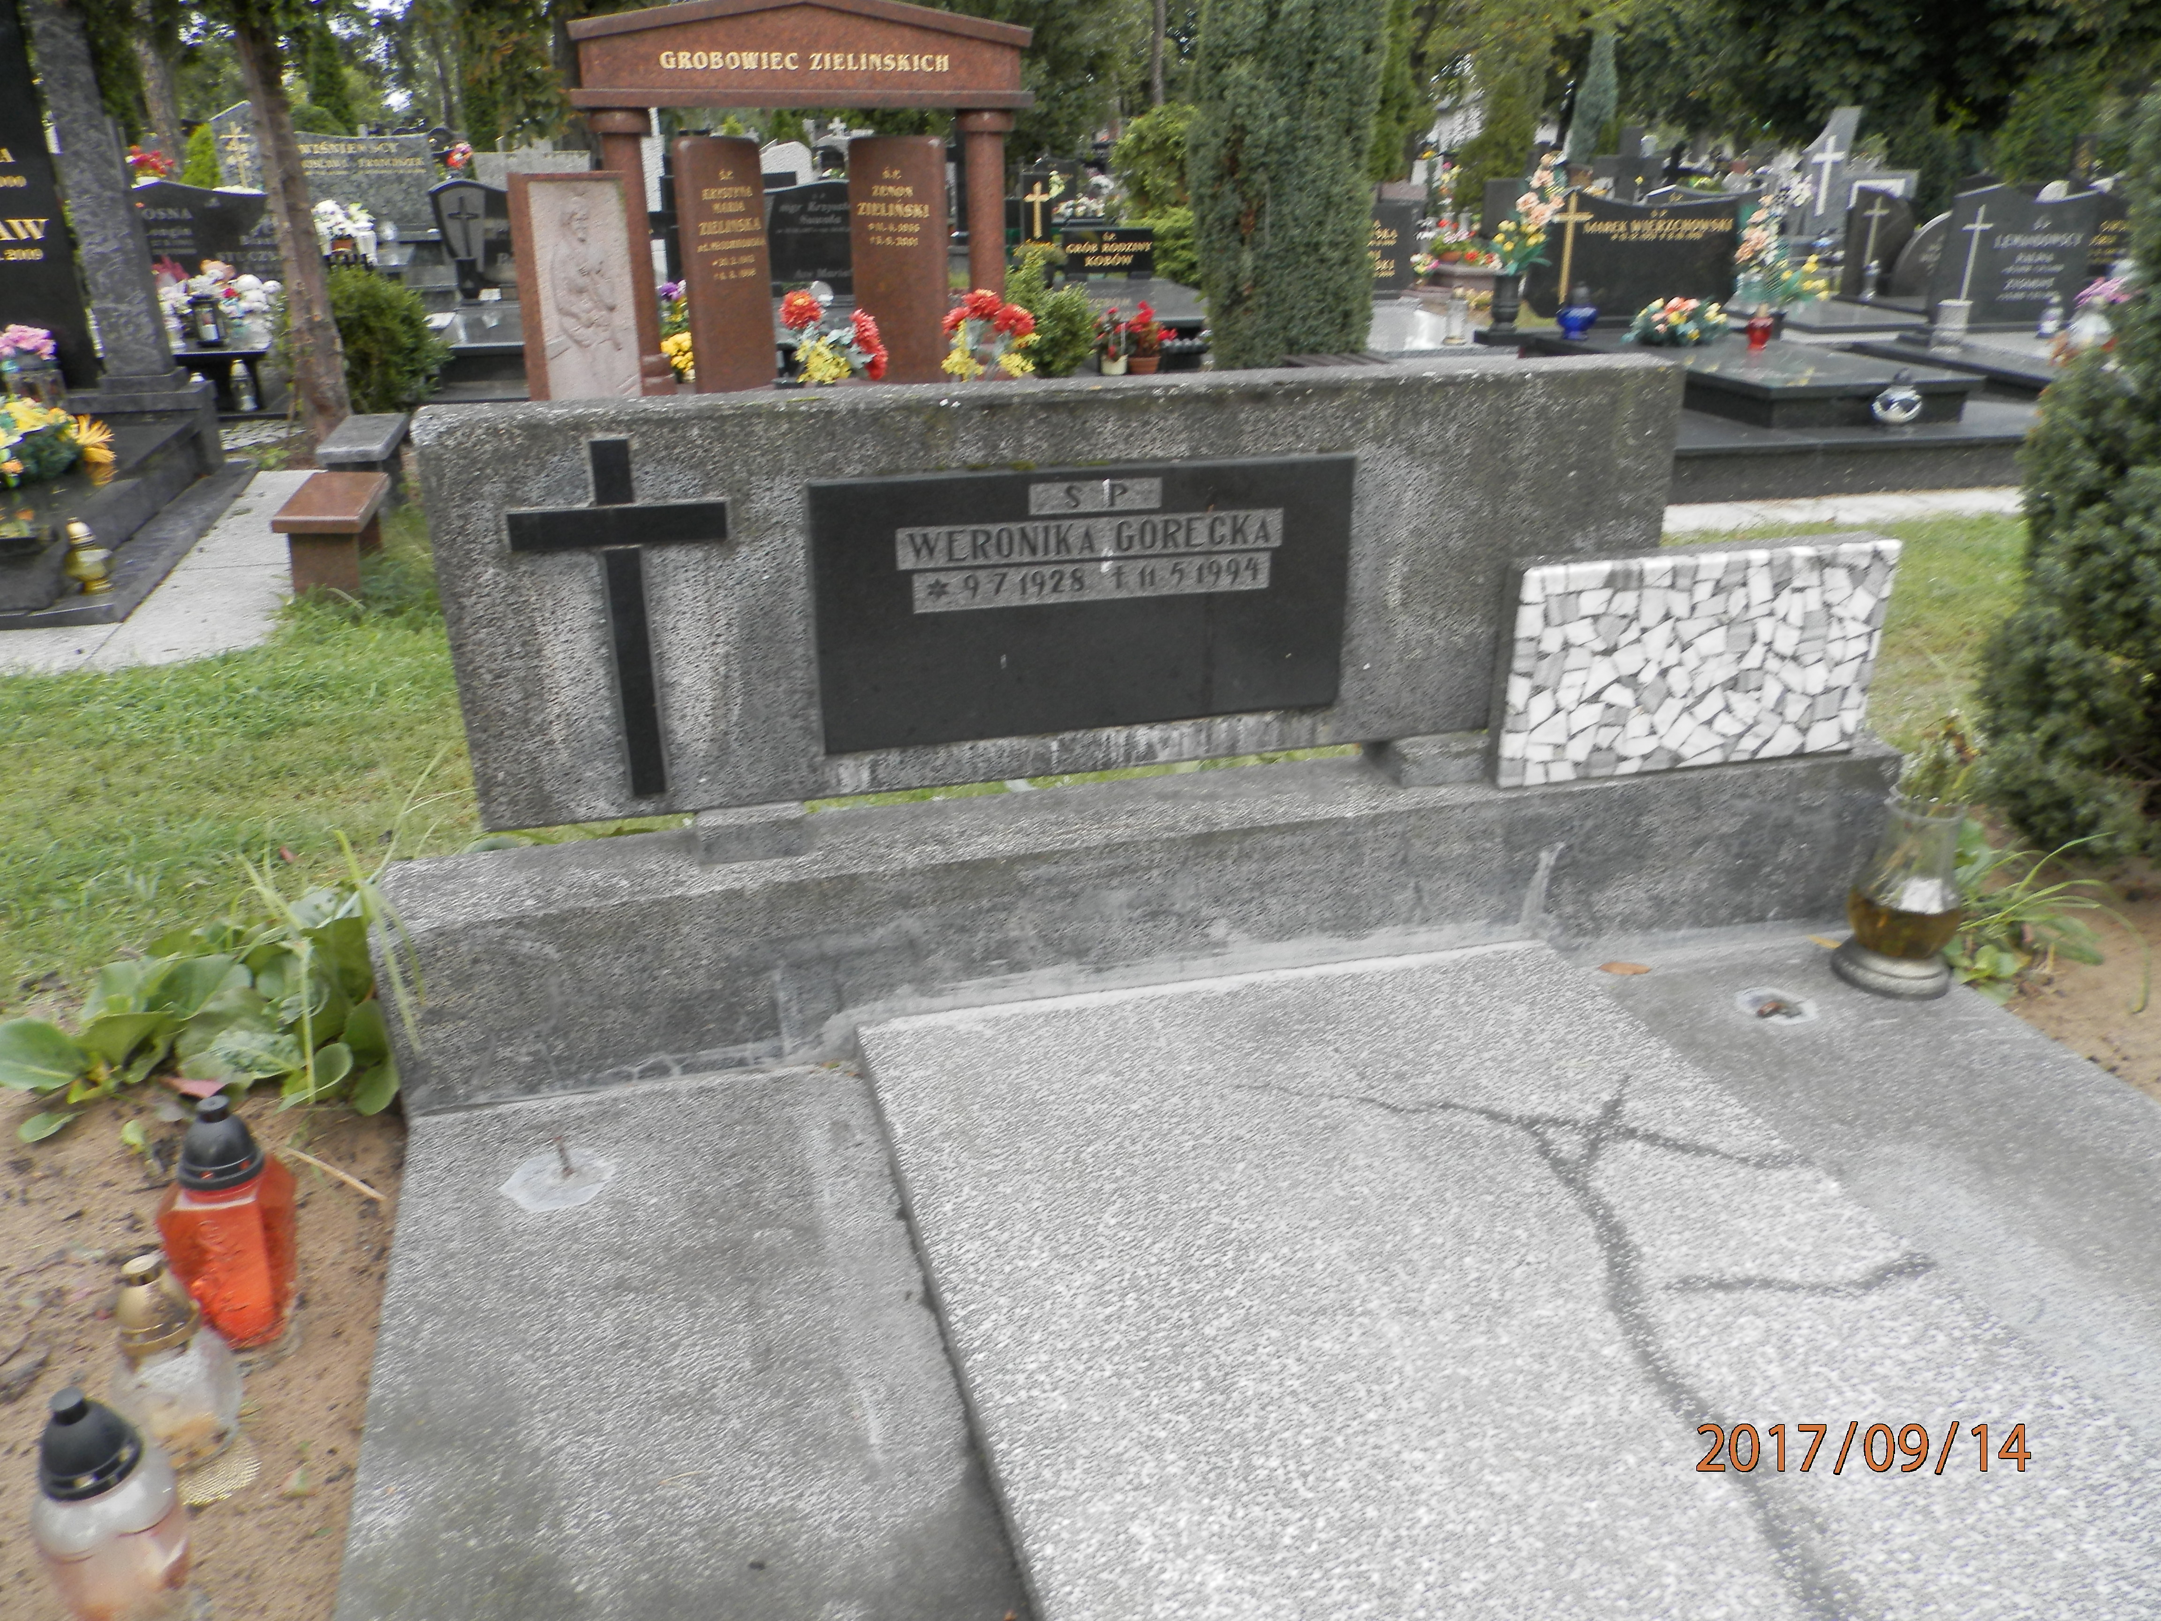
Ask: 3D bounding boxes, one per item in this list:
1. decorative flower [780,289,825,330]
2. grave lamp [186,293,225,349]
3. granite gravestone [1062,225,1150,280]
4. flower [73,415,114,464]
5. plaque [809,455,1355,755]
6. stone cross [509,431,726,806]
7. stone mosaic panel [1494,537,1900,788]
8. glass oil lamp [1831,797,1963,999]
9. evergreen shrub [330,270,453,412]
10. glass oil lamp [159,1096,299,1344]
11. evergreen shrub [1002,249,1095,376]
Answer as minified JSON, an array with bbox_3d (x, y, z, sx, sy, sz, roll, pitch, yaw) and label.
[{"bbox_3d":[-1.192,-2.149,6.700,0.180,0.160,0.150,-6,24,-15],"label":"decorative flower"},{"bbox_3d":[-4.418,-2.466,7.846,0.160,0.240,0.160,-6,24,-13],"label":"grave lamp"},{"bbox_3d":[0.199,-3.867,10.800,0.650,0.300,0.060,-6,24,-15],"label":"granite gravestone"},{"bbox_3d":[-3.414,-1.285,5.400,0.120,0.160,0.130,6,24,13],"label":"flower"},{"bbox_3d":[0.017,-0.260,1.966,0.690,0.338,0.020,-6,24,-14],"label":"plaque"},{"bbox_3d":[-0.525,-0.215,1.828,0.241,0.427,0.015,-6,24,-14],"label":"stone cross"},{"bbox_3d":[0.946,-0.231,2.421,0.640,0.345,0.055,-6,24,-15],"label":"stone mosaic panel"},{"bbox_3d":[1.274,0.119,2.396,0.165,0.265,0.165,-6,24,-15],"label":"glass oil lamp"},{"bbox_3d":[-3.668,-2.470,8.200,0.660,0.760,0.640,-6,24,-15],"label":"evergreen shrub"},{"bbox_3d":[-0.827,0.406,1.513,0.134,0.272,0.134,-6,24,-14],"label":"glass oil lamp"},{"bbox_3d":[-0.150,-2.389,7.500,0.450,0.620,0.440,0,23,0],"label":"evergreen shrub"}]

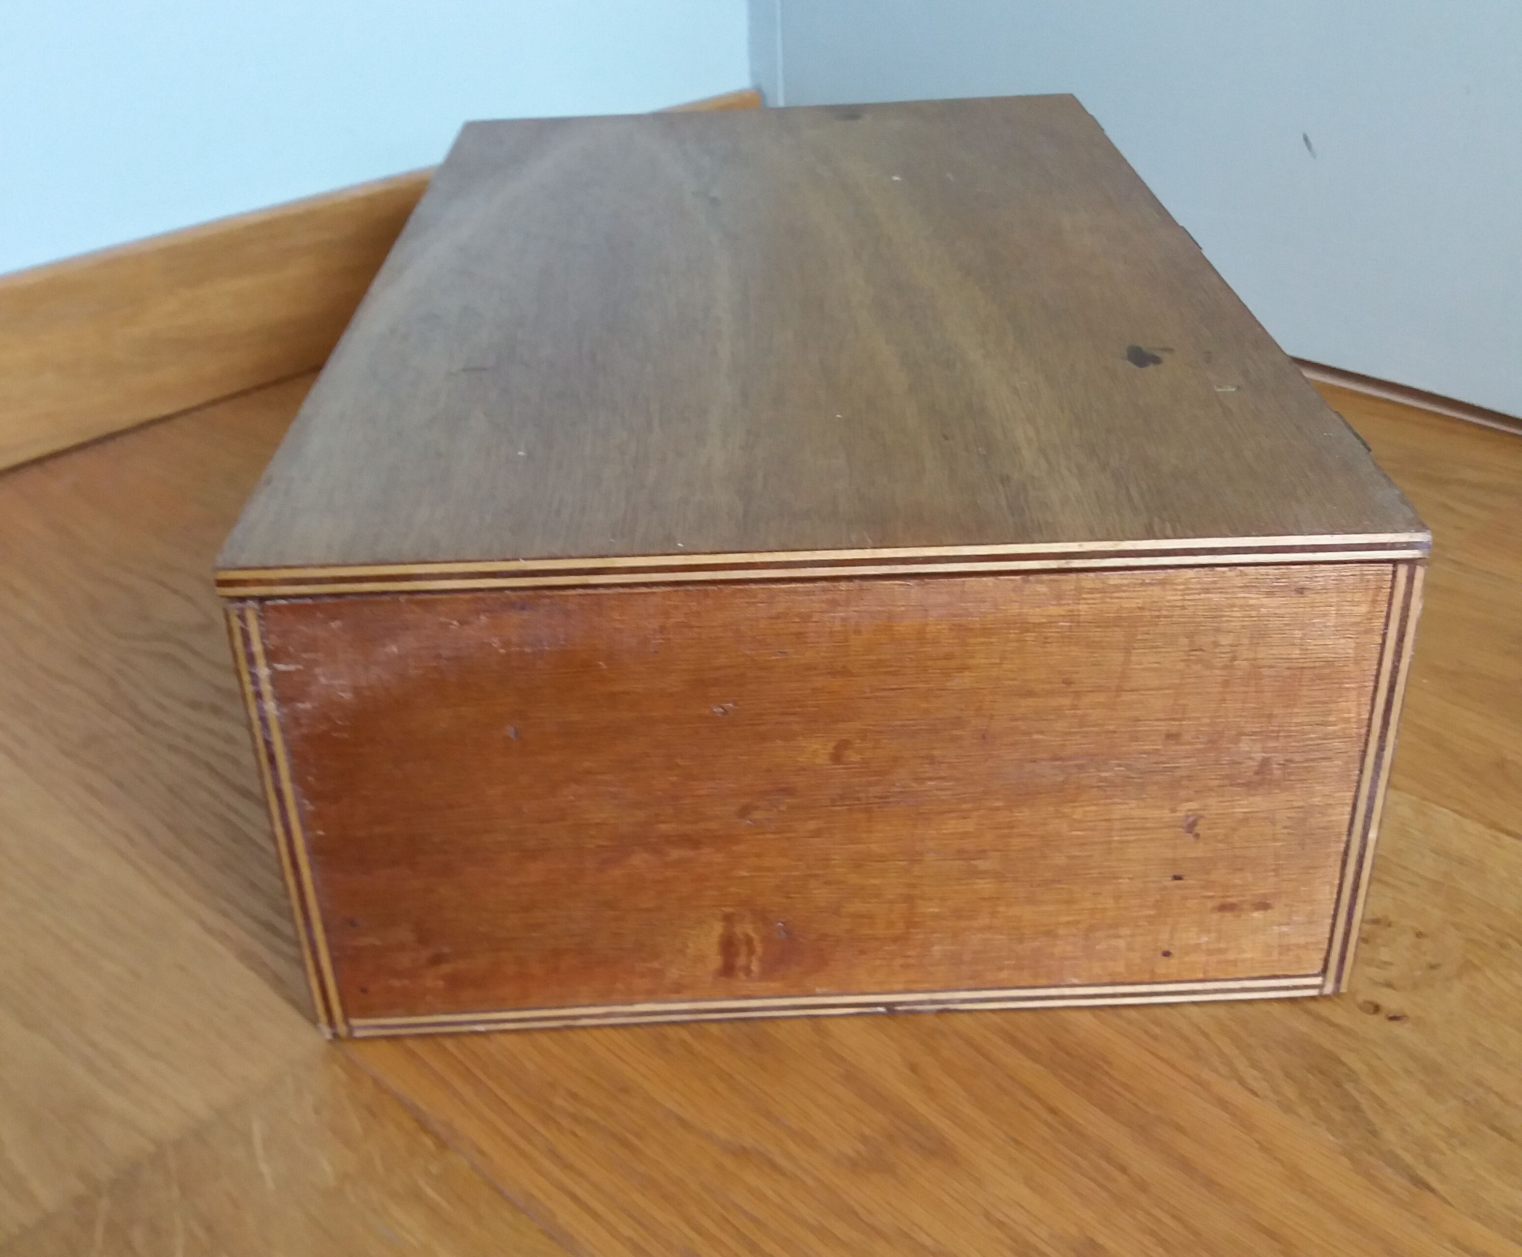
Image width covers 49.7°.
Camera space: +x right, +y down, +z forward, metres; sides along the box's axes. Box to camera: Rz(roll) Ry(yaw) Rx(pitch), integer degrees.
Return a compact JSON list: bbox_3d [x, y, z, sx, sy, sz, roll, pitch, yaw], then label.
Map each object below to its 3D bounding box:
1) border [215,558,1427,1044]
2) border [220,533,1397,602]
[{"bbox_3d":[0.017,0.043,0.389,0.259,0.127,0.008,-2,30,0],"label":"border"},{"bbox_3d":[0.014,-0.015,0.355,0.260,0.007,0.008,-2,30,-1],"label":"border"}]

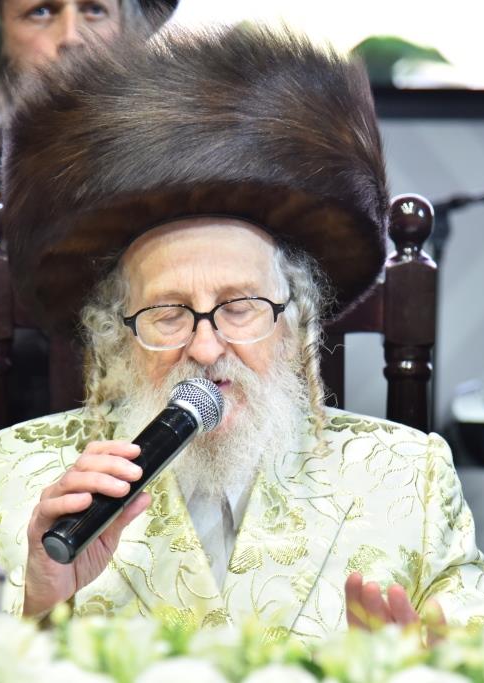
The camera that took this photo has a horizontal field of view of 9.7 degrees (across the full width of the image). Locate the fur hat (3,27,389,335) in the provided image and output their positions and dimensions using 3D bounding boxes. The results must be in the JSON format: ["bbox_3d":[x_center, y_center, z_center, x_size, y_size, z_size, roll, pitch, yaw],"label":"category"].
[{"bbox_3d":[-0.042,-0.142,2.620,0.352,0.170,0.350,-4,-16,-4],"label":"fur hat"}]

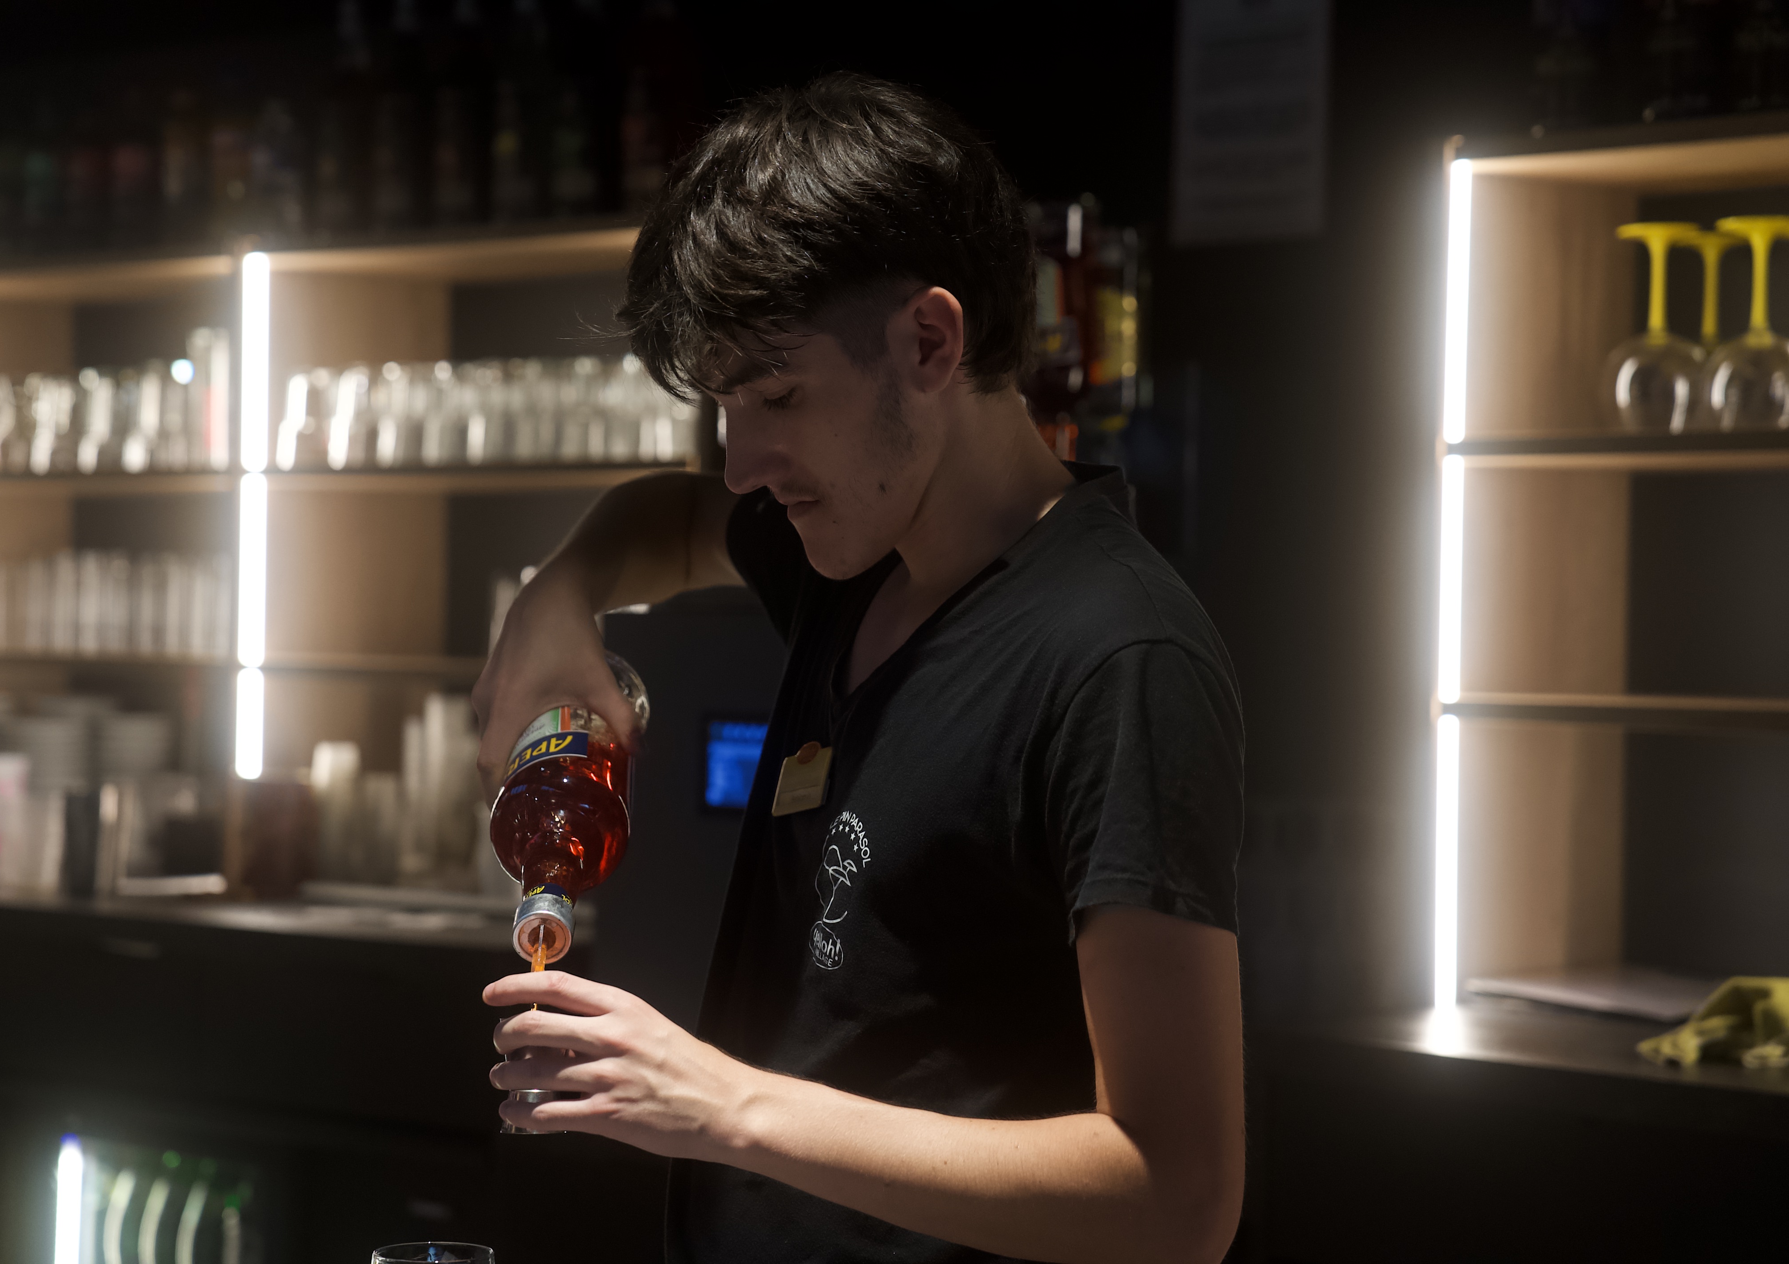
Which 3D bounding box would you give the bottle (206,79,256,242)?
[{"bbox_3d":[-0.924,-0.654,5.124,0.070,0.230,0.070,1,0,0],"label":"bottle"}]

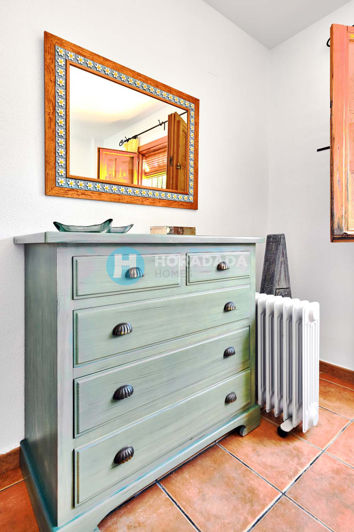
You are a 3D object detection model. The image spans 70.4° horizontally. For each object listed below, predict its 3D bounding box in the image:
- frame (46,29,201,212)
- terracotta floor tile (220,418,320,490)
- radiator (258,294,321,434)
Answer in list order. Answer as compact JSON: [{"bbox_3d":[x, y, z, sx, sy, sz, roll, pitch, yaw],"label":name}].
[{"bbox_3d":[-0.217,-0.662,1.321,0.858,0.672,0.032,-3,4,-37],"label":"frame"},{"bbox_3d":[0.425,0.841,1.150,0.325,0.016,0.320,-3,4,-37],"label":"terracotta floor tile"},{"bbox_3d":[0.528,0.493,1.313,0.213,0.656,0.376,-3,4,-37],"label":"radiator"}]

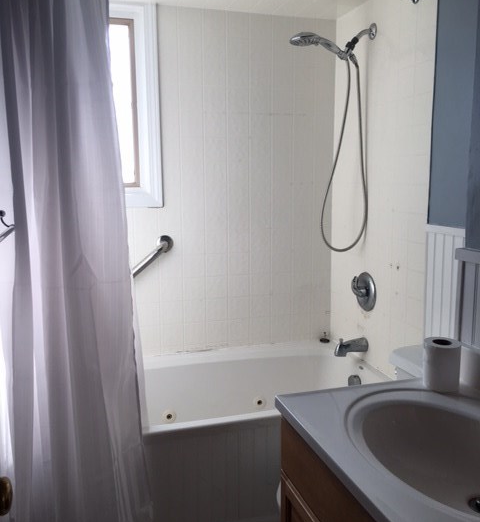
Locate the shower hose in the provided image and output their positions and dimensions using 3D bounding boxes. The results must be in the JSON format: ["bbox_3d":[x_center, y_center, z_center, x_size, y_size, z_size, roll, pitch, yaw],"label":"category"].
[{"bbox_3d":[0.446,-0.429,2.247,0.225,0.800,0.050,-3,9,-16],"label":"shower hose"}]

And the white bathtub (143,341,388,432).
[{"bbox_3d":[-0.154,0.721,2.202,1.520,0.460,0.770,-3,9,-16],"label":"white bathtub"}]

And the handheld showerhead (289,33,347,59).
[{"bbox_3d":[0.318,-0.864,2.145,0.245,0.105,0.100,-3,9,-16],"label":"handheld showerhead"}]

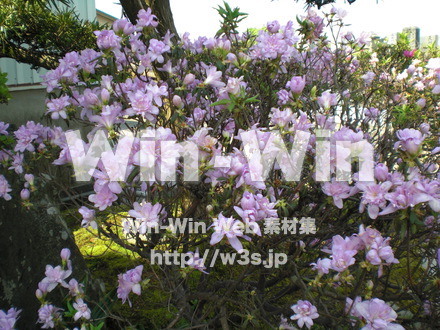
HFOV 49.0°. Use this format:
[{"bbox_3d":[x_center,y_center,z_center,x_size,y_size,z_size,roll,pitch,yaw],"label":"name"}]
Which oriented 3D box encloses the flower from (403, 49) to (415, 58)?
[{"bbox_3d":[0.902,-0.531,2.300,0.058,0.045,0.050,4,13,17],"label":"flower"}]

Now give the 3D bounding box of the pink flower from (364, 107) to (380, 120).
[{"bbox_3d":[0.474,-0.160,1.500,0.047,0.042,0.042,3,12,14],"label":"pink flower"}]

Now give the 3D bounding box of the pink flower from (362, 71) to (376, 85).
[{"bbox_3d":[0.501,-0.293,1.620,0.045,0.045,0.042,3,12,13],"label":"pink flower"}]

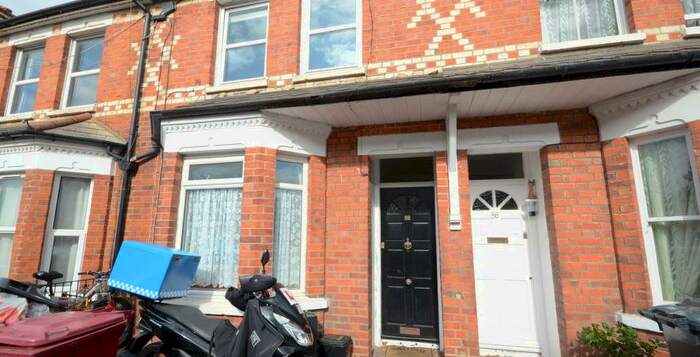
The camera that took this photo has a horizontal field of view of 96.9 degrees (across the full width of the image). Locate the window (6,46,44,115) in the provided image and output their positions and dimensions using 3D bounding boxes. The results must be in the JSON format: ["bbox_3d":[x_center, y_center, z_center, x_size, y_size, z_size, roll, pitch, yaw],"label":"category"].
[{"bbox_3d":[-6.005,-1.844,5.874,0.920,1.310,0.090,-2,-9,15],"label":"window"}]

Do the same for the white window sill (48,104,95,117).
[{"bbox_3d":[-4.620,-1.114,5.245,1.040,0.120,0.160,-2,-10,15],"label":"white window sill"}]

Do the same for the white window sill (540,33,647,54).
[{"bbox_3d":[2.607,-1.469,3.399,0.955,0.110,0.170,-2,-9,15],"label":"white window sill"}]

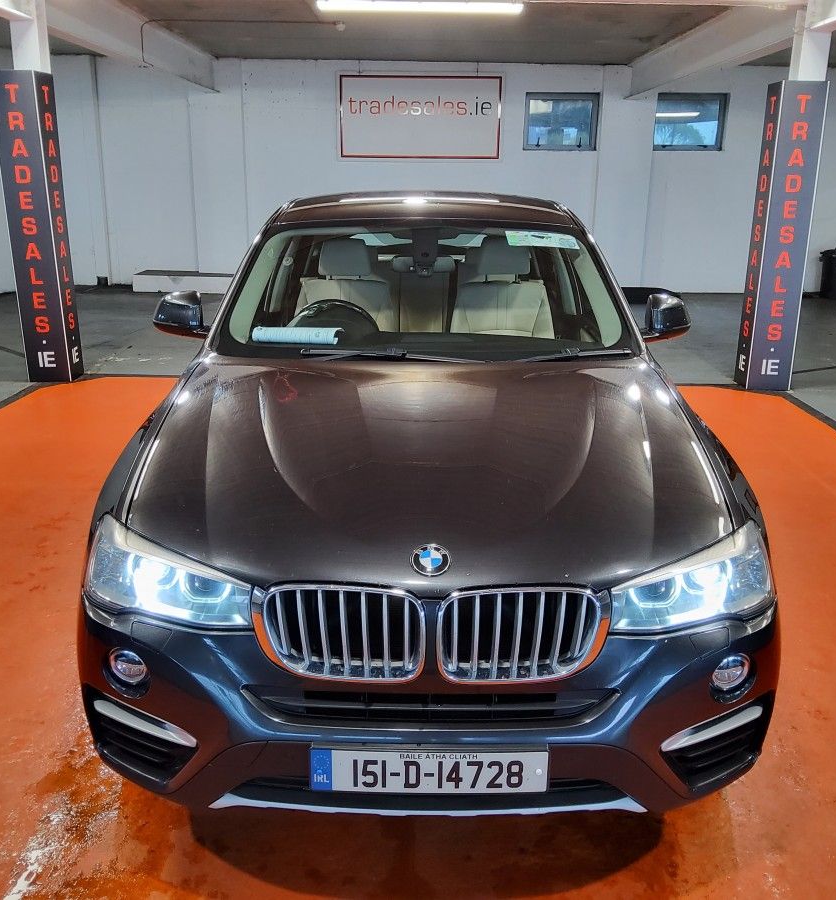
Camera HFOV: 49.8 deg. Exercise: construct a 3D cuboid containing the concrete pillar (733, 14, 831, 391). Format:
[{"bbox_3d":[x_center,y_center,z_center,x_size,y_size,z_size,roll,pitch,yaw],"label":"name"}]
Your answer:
[{"bbox_3d":[2.905,-1.888,7.163,0.335,2.817,0.300,1,18,0],"label":"concrete pillar"}]

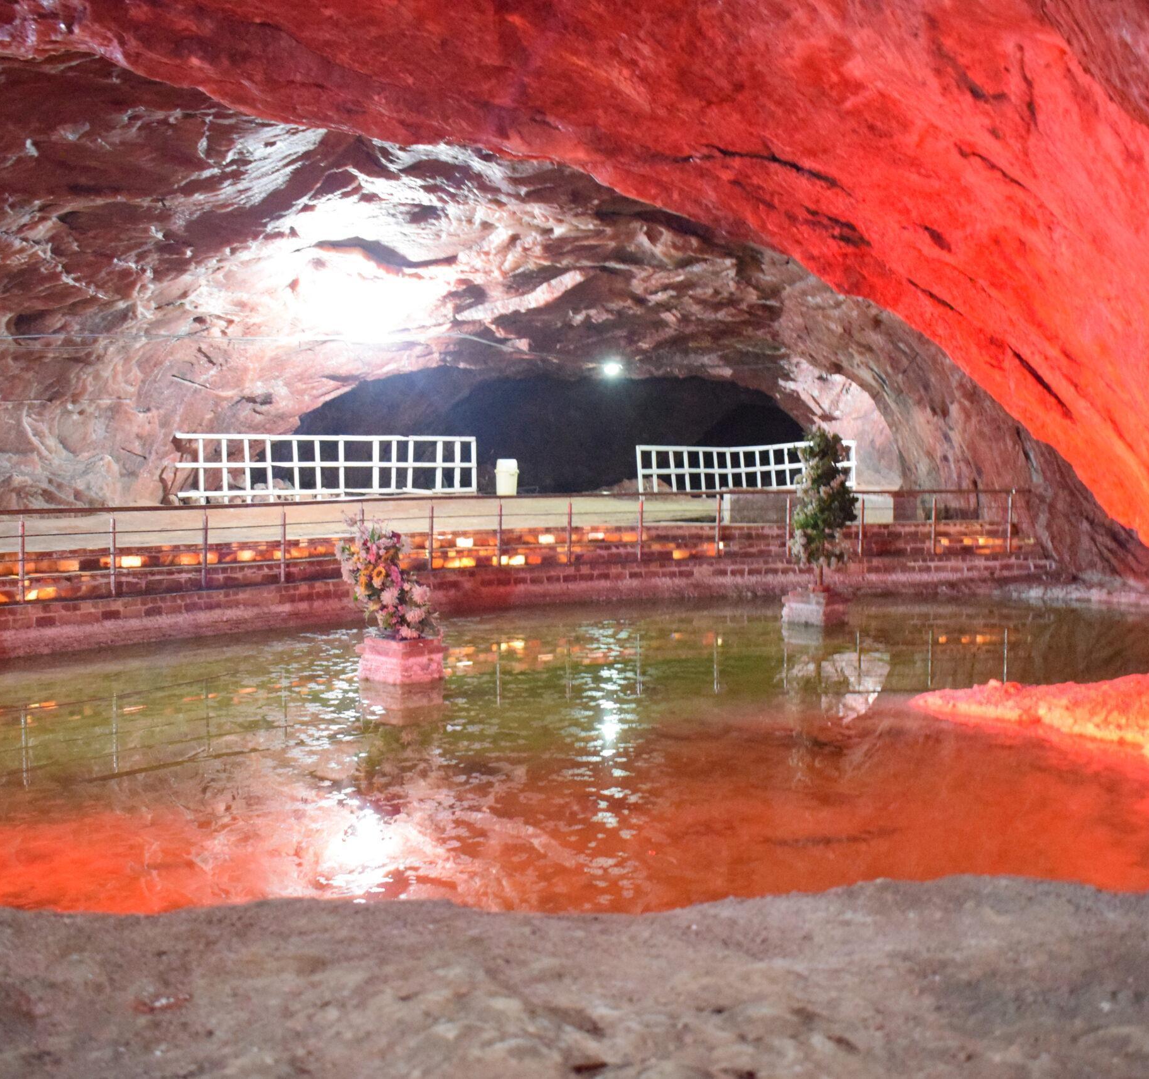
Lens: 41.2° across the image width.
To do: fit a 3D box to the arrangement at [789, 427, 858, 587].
[{"bbox_3d":[2.836,-0.374,17.400,0.770,1.810,0.730,1,4,9],"label":"arrangement"}]

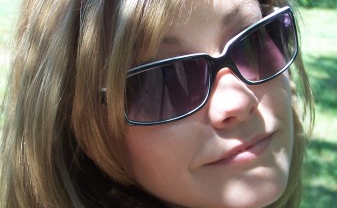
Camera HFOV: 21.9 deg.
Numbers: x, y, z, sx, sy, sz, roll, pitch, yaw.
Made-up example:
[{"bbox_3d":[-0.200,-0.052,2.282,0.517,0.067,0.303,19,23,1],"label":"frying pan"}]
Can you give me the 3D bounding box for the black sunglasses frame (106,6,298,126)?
[{"bbox_3d":[0.001,-0.034,0.642,0.142,0.048,0.145,-22,18,-24],"label":"black sunglasses frame"}]

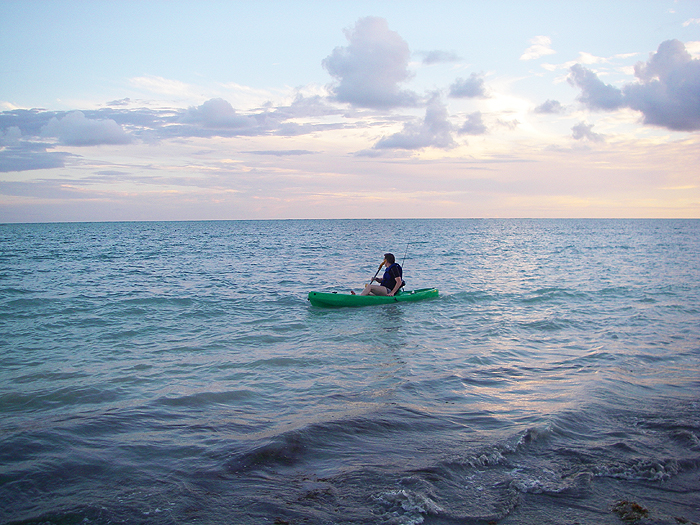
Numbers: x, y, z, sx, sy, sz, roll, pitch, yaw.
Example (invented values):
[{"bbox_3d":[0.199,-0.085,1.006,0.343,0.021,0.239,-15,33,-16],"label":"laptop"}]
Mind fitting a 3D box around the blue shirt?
[{"bbox_3d":[0.852,0.289,15.654,0.310,0.530,0.450,10,0,-16],"label":"blue shirt"}]

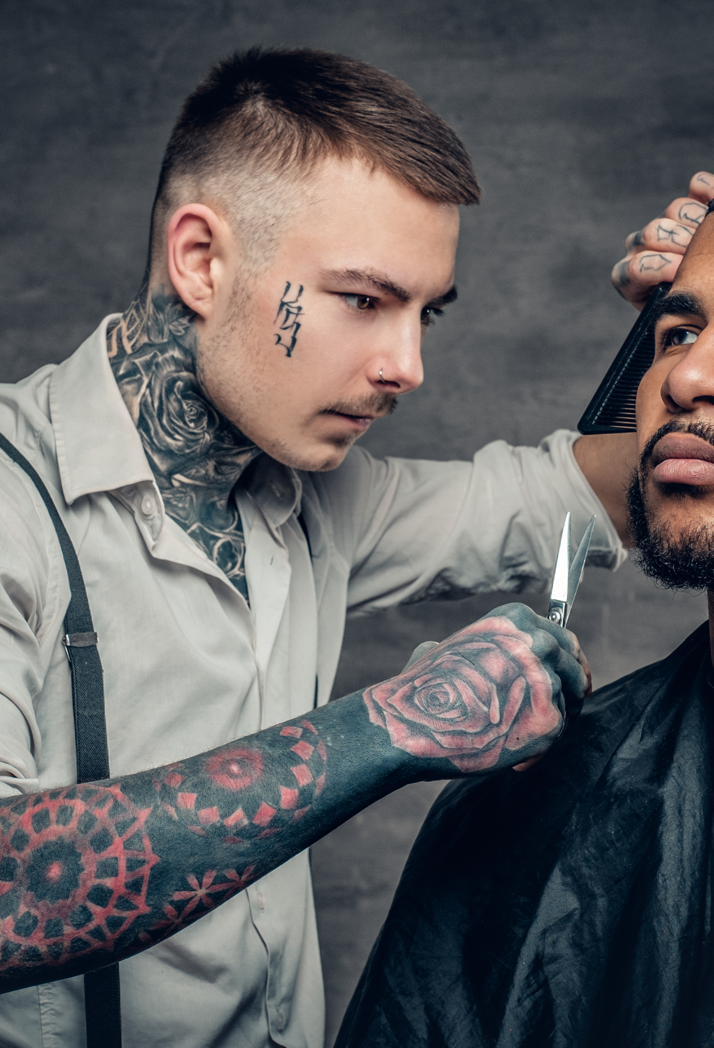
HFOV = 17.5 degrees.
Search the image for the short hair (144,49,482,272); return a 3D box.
[{"bbox_3d":[-0.020,-0.202,1.382,0.216,0.171,0.162,32,16,30],"label":"short hair"}]

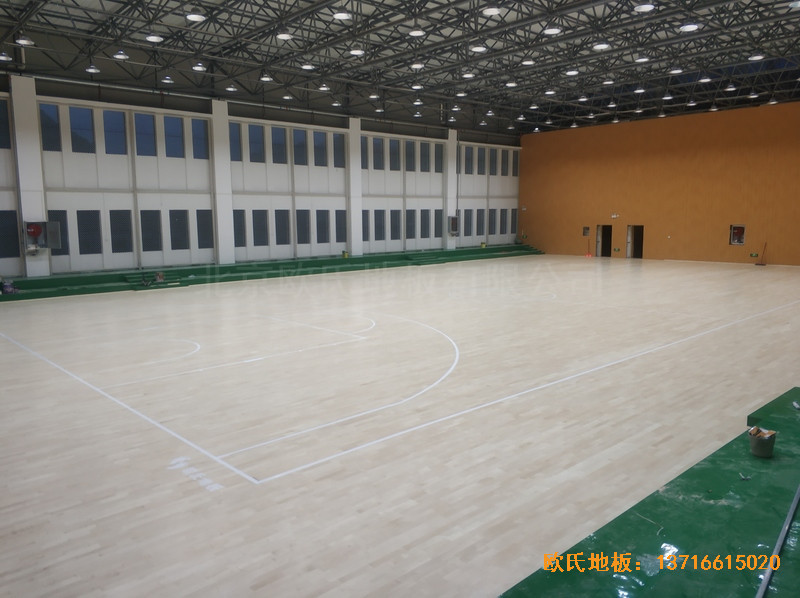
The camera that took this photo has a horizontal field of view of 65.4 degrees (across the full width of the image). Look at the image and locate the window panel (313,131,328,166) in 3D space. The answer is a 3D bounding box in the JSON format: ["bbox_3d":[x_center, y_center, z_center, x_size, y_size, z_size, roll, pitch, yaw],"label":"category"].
[{"bbox_3d":[-4.067,-7.666,31.896,0.830,1.720,0.100,-8,10,-43],"label":"window panel"}]

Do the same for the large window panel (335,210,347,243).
[{"bbox_3d":[-3.148,-3.926,33.747,0.795,1.715,0.100,-8,10,-43],"label":"large window panel"}]

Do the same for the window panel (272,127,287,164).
[{"bbox_3d":[-5.684,-7.210,29.407,0.780,1.660,0.100,-8,11,-43],"label":"window panel"}]

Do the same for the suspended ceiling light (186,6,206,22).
[{"bbox_3d":[-5.107,-7.152,15.582,0.470,0.280,0.470,-8,10,-43],"label":"suspended ceiling light"}]

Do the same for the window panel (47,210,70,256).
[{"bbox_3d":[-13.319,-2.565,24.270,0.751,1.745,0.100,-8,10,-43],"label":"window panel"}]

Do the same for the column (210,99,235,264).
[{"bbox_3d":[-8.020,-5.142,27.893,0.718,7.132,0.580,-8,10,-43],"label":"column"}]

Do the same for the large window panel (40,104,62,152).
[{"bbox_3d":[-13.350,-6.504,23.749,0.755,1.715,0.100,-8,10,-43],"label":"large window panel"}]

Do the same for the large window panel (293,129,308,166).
[{"bbox_3d":[-4.903,-7.438,30.699,0.790,1.707,0.100,-8,10,-43],"label":"large window panel"}]

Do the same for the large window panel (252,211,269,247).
[{"bbox_3d":[-6.699,-3.395,29.951,0.820,1.710,0.100,-8,10,-43],"label":"large window panel"}]

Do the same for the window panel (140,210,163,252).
[{"bbox_3d":[-10.216,-2.798,25.647,0.810,1.660,0.100,-8,11,-43],"label":"window panel"}]

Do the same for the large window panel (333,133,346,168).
[{"bbox_3d":[-3.092,-7.555,31.831,0.710,1.690,0.100,-8,11,-43],"label":"large window panel"}]

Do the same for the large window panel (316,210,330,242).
[{"bbox_3d":[-4.005,-3.760,32.445,0.820,1.710,0.100,-8,10,-43],"label":"large window panel"}]

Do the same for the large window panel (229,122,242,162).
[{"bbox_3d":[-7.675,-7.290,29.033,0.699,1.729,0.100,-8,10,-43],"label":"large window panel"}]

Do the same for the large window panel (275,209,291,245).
[{"bbox_3d":[-5.846,-3.585,31.231,0.841,1.702,0.100,-8,10,-43],"label":"large window panel"}]

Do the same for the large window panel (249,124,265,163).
[{"bbox_3d":[-6.559,-7.088,28.589,0.770,1.660,0.100,-8,11,-43],"label":"large window panel"}]

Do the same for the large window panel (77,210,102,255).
[{"bbox_3d":[-12.155,-2.606,24.458,0.851,1.708,0.100,-8,10,-43],"label":"large window panel"}]

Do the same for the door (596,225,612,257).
[{"bbox_3d":[12.545,-3.562,38.375,0.100,1.970,1.000,-8,11,-43],"label":"door"}]

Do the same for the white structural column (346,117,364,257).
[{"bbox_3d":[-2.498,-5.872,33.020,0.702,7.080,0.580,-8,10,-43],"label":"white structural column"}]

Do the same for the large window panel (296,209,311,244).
[{"bbox_3d":[-4.761,-3.547,30.747,0.760,1.660,0.100,-8,11,-43],"label":"large window panel"}]

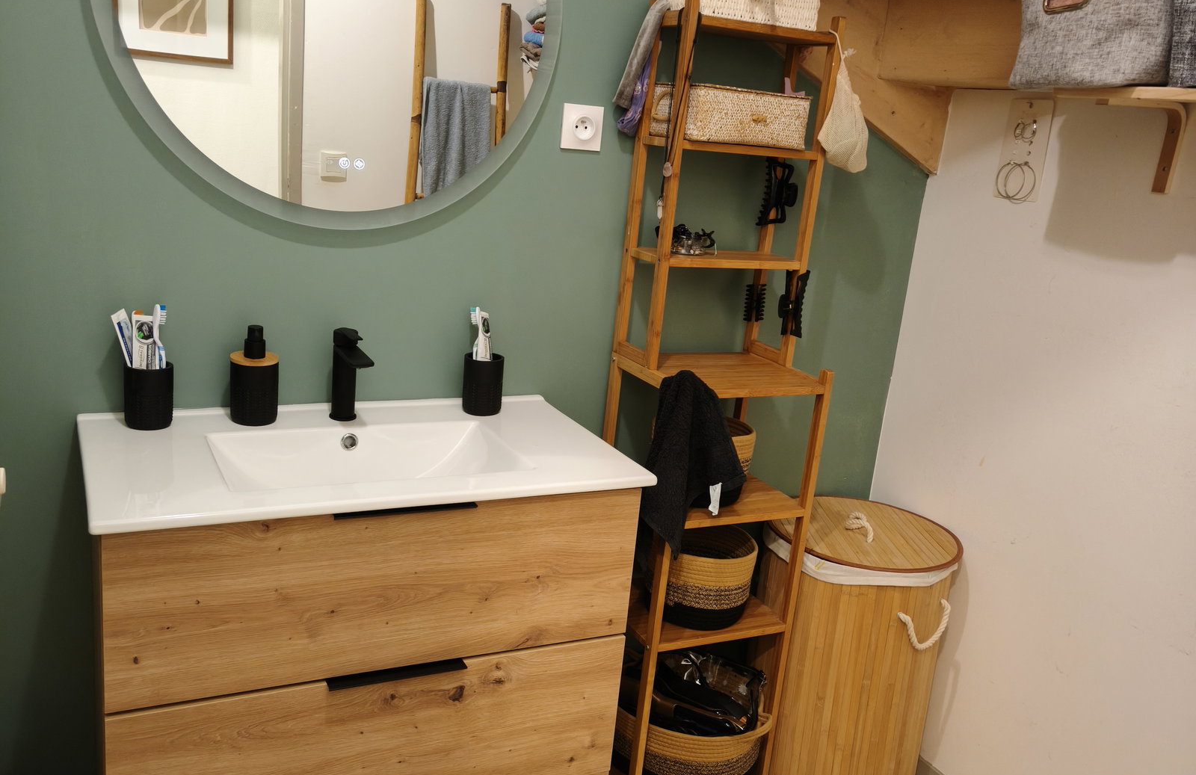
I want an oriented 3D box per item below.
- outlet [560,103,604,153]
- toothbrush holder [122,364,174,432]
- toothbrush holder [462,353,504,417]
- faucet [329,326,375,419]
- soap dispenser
[{"bbox_3d":[-0.029,-0.476,1.944,0.080,0.080,0.012,-2,17,-28],"label":"outlet"},{"bbox_3d":[-0.713,0.012,1.683,0.072,0.098,0.072,-2,17,-28],"label":"toothbrush holder"},{"bbox_3d":[-0.210,-0.005,1.937,0.073,0.100,0.073,-2,17,-28],"label":"toothbrush holder"},{"bbox_3d":[-0.410,-0.011,1.769,0.046,0.158,0.143,-2,17,-28],"label":"faucet"},{"bbox_3d":[-0.567,-0.023,1.749,0.075,0.160,0.076,0,16,-21],"label":"soap dispenser"}]

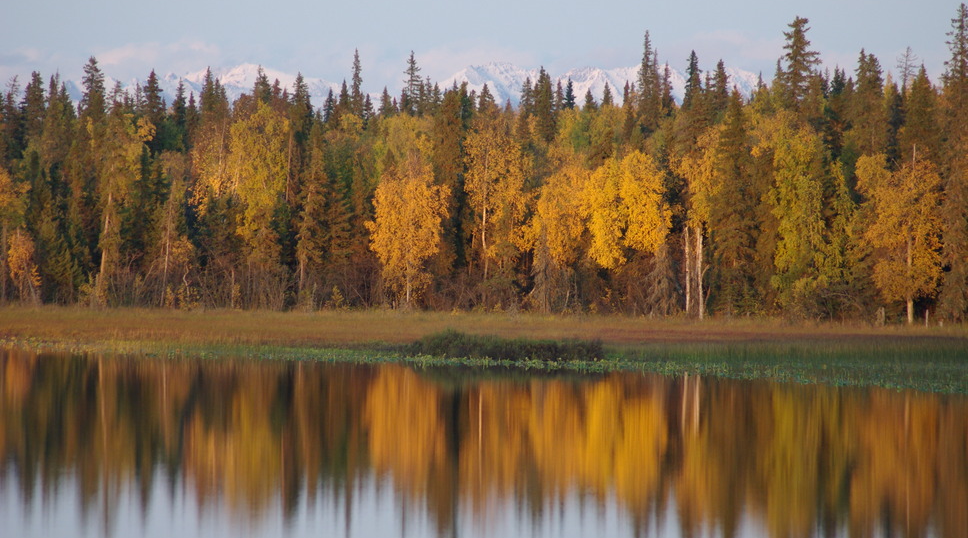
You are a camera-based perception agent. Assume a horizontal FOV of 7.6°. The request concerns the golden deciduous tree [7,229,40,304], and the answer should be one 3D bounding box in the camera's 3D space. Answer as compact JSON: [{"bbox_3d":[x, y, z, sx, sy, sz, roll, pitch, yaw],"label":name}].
[{"bbox_3d":[-23.948,-0.182,378.000,1.730,3.950,1.650,1,0,0],"label":"golden deciduous tree"}]

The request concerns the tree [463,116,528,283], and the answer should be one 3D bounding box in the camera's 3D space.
[{"bbox_3d":[0.598,-3.354,378.000,3.360,9.260,3.200,1,0,0],"label":"tree"}]

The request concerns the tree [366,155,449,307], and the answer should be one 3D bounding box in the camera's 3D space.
[{"bbox_3d":[-3.894,-1.909,370.000,4.090,7.740,3.890,1,0,0],"label":"tree"}]

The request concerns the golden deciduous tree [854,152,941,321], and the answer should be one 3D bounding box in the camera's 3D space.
[{"bbox_3d":[18.864,-1.385,330.000,3.830,7.720,3.640,1,0,0],"label":"golden deciduous tree"}]

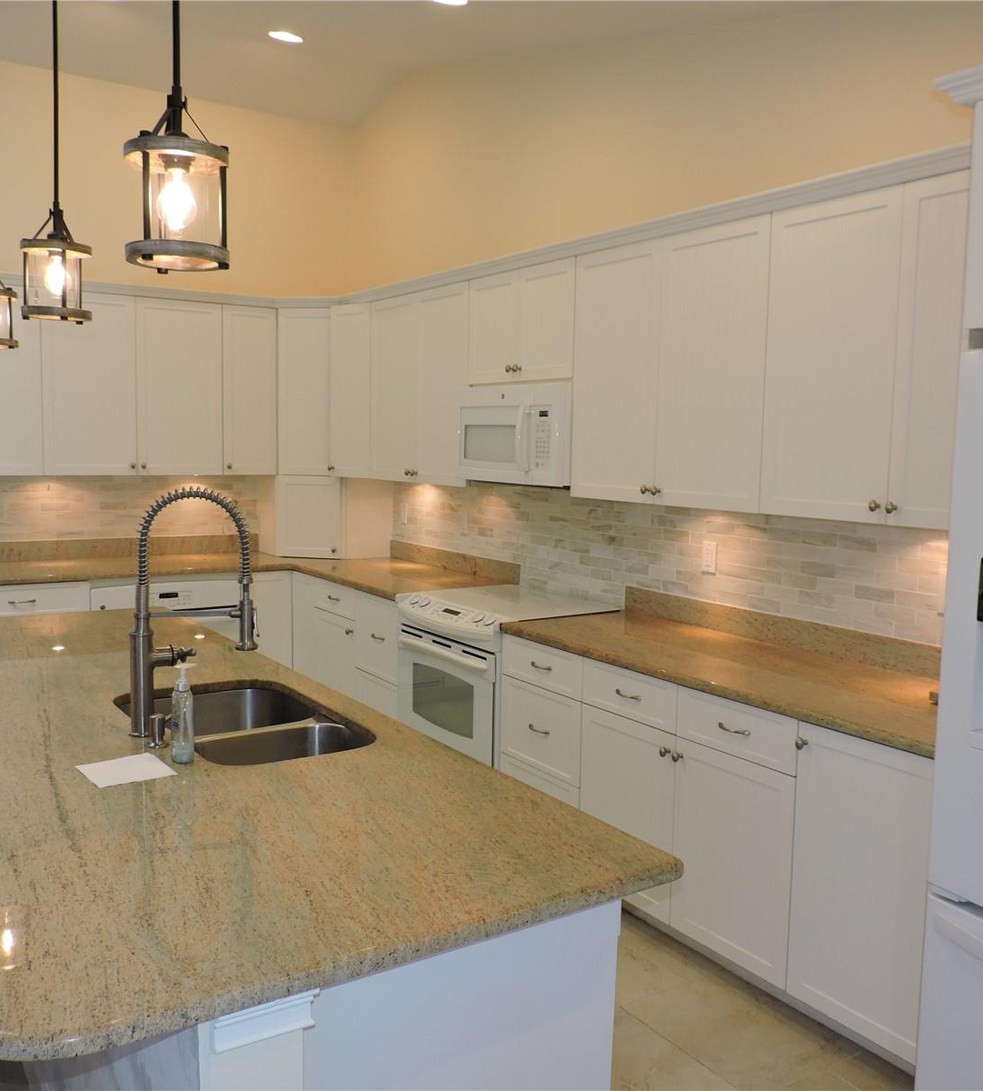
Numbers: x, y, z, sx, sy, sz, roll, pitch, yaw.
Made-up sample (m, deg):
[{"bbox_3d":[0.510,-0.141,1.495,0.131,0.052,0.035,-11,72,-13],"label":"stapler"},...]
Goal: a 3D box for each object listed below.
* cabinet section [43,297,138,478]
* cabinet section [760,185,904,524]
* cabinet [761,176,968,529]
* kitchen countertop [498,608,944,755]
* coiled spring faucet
[{"bbox_3d":[-2.128,-0.830,5.262,0.453,0.922,0.320,-3,7,-34],"label":"cabinet section"},{"bbox_3d":[1.113,-0.546,3.043,0.320,0.922,0.456,-3,7,-34],"label":"cabinet section"},{"bbox_3d":[1.217,-0.517,2.819,0.324,0.910,0.871,-3,7,-34],"label":"cabinet"},{"bbox_3d":[0.800,0.379,3.207,0.649,0.035,1.787,-3,7,-34],"label":"kitchen countertop"},{"bbox_3d":[-0.664,0.144,2.247,0.280,0.548,0.060,-1,6,-24],"label":"coiled spring faucet"}]

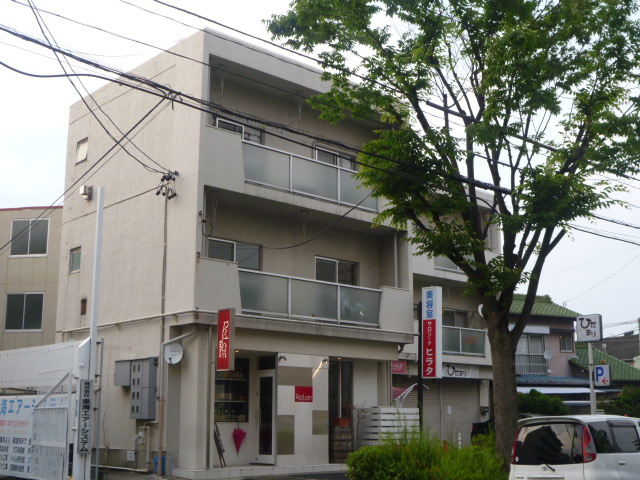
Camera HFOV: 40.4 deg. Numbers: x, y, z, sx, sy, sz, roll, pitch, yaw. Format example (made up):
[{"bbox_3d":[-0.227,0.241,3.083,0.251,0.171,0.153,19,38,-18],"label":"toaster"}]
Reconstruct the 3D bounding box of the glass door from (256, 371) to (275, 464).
[{"bbox_3d":[-1.208,3.981,19.544,0.070,2.065,0.745,11,-16,-41],"label":"glass door"}]

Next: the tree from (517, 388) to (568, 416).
[{"bbox_3d":[7.104,5.831,27.872,1.800,2.100,1.600,11,-16,-41],"label":"tree"}]

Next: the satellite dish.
[{"bbox_3d":[-3.074,2.409,18.362,0.430,0.470,0.250,-2,-12,8],"label":"satellite dish"}]

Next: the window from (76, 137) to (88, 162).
[{"bbox_3d":[-6.179,-2.308,22.702,0.100,0.614,0.592,11,-16,-41],"label":"window"}]

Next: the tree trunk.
[{"bbox_3d":[3.355,3.000,15.899,0.500,2.850,0.480,-3,-12,12],"label":"tree trunk"}]

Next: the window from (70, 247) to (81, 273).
[{"bbox_3d":[-6.188,0.529,22.099,0.100,0.611,0.518,11,-16,-41],"label":"window"}]

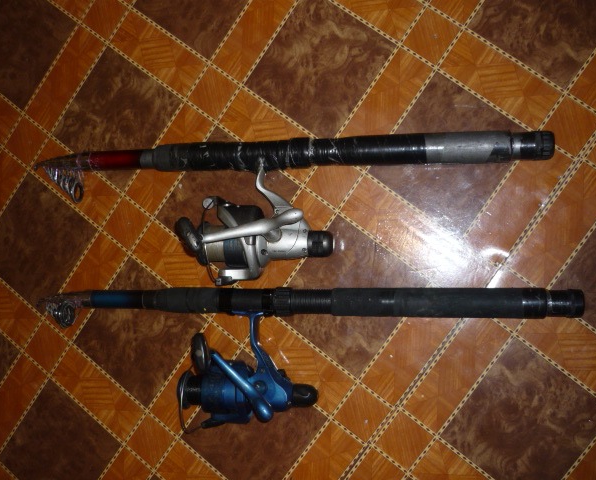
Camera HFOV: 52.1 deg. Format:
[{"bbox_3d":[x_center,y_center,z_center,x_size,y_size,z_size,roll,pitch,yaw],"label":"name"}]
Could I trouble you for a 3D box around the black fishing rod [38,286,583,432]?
[{"bbox_3d":[-0.028,0.125,0.600,0.586,0.108,0.153,-1,89,14],"label":"black fishing rod"}]

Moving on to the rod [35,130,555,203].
[{"bbox_3d":[-0.036,-0.074,0.641,0.571,0.037,0.065,0,89,14],"label":"rod"}]

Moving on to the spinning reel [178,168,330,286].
[{"bbox_3d":[-0.037,-0.019,0.602,0.140,0.110,0.132,0,89,14],"label":"spinning reel"}]

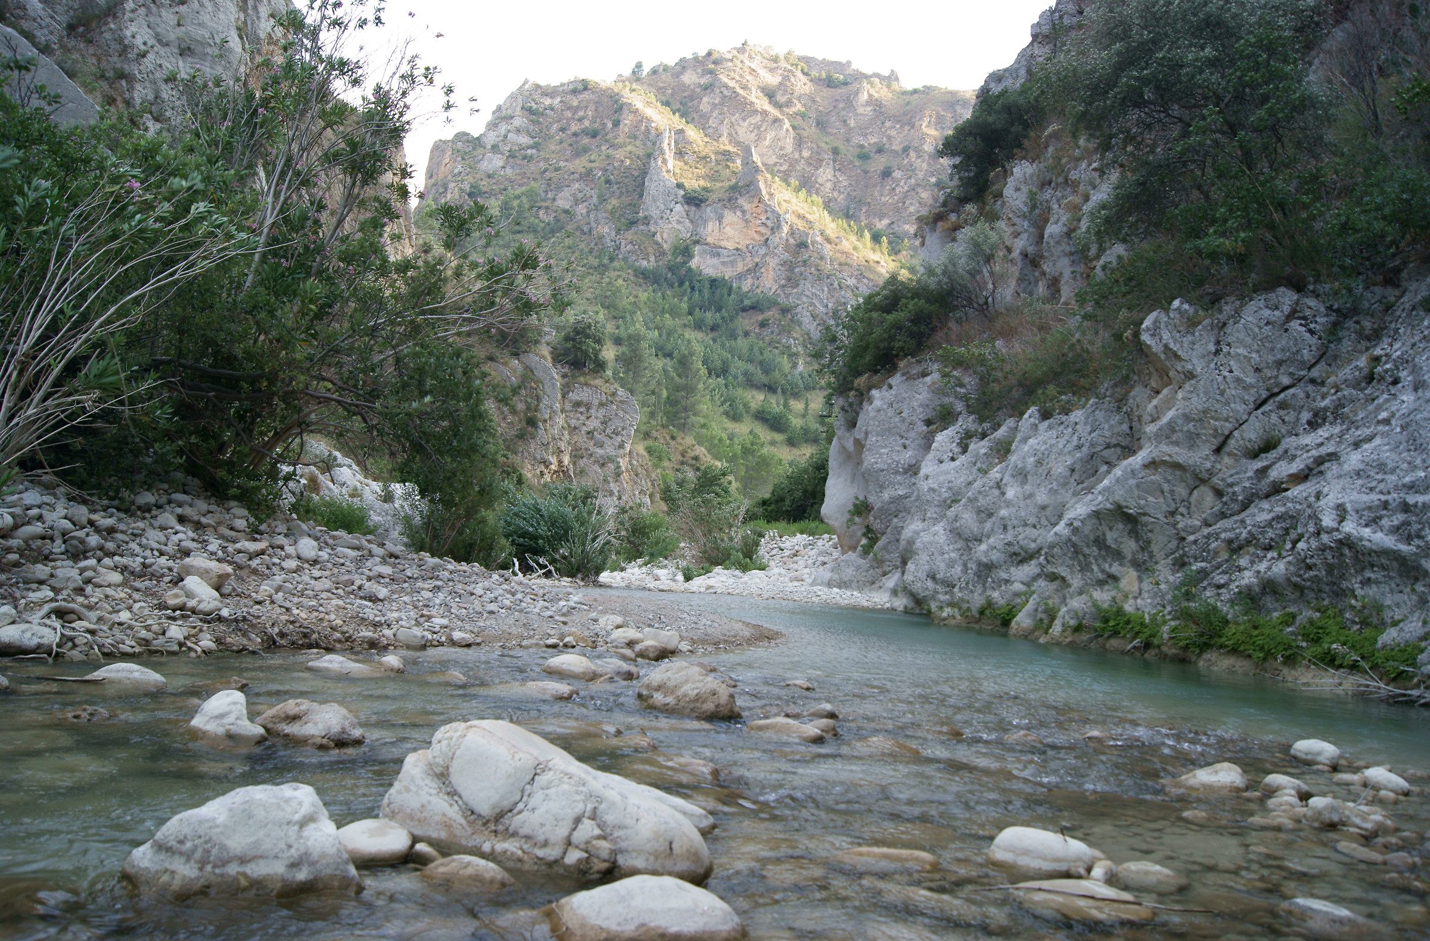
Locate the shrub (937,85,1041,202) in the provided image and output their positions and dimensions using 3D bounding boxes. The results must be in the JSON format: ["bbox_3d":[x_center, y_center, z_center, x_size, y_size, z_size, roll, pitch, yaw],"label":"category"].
[{"bbox_3d":[6.896,-8.229,27.000,2.540,2.840,2.410,0,-2,0],"label":"shrub"}]

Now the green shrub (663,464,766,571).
[{"bbox_3d":[-0.012,0.995,23.000,2.140,2.230,1.930,0,-2,0],"label":"green shrub"}]

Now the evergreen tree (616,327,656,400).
[{"bbox_3d":[-6.112,-7.946,82.000,2.980,6.220,2.980,0,-2,0],"label":"evergreen tree"}]

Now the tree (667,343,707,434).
[{"bbox_3d":[-2.171,-6.643,85.000,3.090,7.130,3.090,0,-2,0],"label":"tree"}]

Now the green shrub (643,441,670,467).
[{"bbox_3d":[-2.981,-0.831,55.000,1.390,1.330,1.320,0,-2,0],"label":"green shrub"}]

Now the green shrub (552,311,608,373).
[{"bbox_3d":[-6.029,-5.752,48.000,2.430,2.670,2.310,0,-2,0],"label":"green shrub"}]

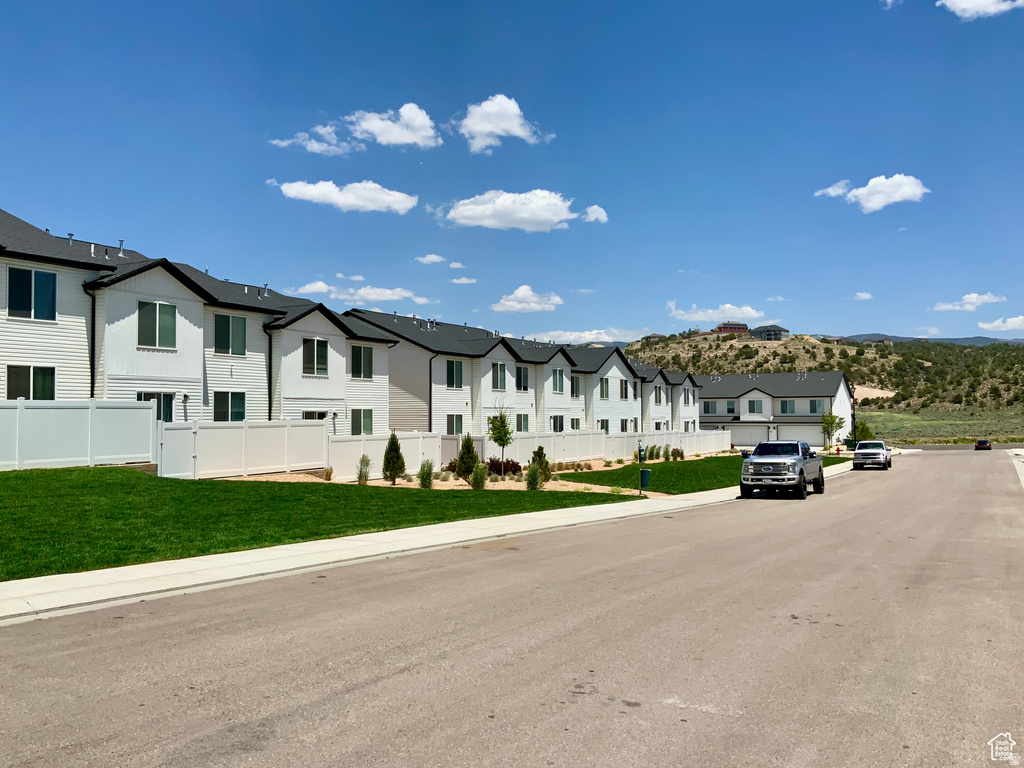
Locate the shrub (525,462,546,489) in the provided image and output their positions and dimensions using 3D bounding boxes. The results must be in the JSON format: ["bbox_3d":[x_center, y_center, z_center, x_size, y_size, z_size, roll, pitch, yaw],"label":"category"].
[{"bbox_3d":[0.770,3.328,30.880,0.550,0.970,0.550,0,-2,0],"label":"shrub"}]

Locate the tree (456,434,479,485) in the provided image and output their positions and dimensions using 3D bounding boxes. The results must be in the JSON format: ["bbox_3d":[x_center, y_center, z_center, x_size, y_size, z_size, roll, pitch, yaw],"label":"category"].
[{"bbox_3d":[-1.650,2.813,31.712,0.850,1.980,0.850,0,-2,0],"label":"tree"}]

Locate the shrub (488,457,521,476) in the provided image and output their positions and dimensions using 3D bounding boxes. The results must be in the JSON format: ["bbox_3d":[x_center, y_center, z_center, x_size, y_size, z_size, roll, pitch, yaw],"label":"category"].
[{"bbox_3d":[-0.325,3.790,39.459,1.550,0.880,1.200,0,-2,0],"label":"shrub"}]

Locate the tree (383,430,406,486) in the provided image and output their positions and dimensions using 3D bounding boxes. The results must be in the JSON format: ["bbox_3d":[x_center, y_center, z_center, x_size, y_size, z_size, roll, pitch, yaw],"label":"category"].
[{"bbox_3d":[-4.391,2.743,32.042,0.860,2.050,0.860,0,-2,0],"label":"tree"}]

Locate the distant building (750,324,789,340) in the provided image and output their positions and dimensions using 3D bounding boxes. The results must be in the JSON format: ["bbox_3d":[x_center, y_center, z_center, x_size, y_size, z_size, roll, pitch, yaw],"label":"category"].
[{"bbox_3d":[156.261,-31.034,520.000,19.500,9.700,15.000,-2,-3,33],"label":"distant building"}]

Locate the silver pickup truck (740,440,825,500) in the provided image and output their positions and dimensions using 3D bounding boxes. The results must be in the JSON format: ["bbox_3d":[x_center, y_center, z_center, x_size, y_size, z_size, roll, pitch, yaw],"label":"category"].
[{"bbox_3d":[10.726,3.248,33.352,2.100,2.090,6.300,-2,-4,28],"label":"silver pickup truck"}]

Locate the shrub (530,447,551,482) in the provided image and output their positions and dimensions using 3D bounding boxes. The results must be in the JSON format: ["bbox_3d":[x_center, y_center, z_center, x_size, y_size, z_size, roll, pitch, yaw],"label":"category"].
[{"bbox_3d":[1.081,3.123,32.180,0.850,1.550,0.850,0,-2,0],"label":"shrub"}]

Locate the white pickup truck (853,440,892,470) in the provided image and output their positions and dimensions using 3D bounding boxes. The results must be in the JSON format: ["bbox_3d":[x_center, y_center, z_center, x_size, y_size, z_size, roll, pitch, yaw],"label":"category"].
[{"bbox_3d":[24.263,4.731,57.452,1.970,1.830,5.450,-2,-4,28],"label":"white pickup truck"}]

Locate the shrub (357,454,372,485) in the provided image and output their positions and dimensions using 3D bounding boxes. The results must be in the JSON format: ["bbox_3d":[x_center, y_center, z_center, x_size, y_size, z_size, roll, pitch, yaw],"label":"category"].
[{"bbox_3d":[-5.509,3.201,32.041,0.560,1.100,0.560,0,-2,0],"label":"shrub"}]

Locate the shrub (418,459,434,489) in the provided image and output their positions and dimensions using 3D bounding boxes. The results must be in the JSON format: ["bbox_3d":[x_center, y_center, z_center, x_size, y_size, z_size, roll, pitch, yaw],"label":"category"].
[{"bbox_3d":[-3.019,3.187,30.453,0.540,1.040,0.540,0,-2,0],"label":"shrub"}]

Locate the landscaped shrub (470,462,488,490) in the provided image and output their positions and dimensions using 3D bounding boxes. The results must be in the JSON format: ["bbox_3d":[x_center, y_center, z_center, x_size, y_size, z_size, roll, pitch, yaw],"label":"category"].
[{"bbox_3d":[-1.157,3.253,30.457,0.660,0.980,0.640,0,-2,0],"label":"landscaped shrub"}]

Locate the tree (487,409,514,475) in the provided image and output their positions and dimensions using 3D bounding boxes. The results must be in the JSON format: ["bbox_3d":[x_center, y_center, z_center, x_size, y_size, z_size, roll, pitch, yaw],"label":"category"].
[{"bbox_3d":[-0.484,2.557,38.604,1.200,3.200,1.200,0,-2,0],"label":"tree"}]

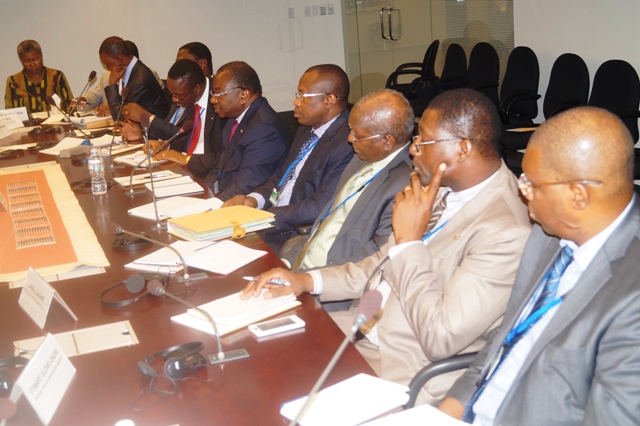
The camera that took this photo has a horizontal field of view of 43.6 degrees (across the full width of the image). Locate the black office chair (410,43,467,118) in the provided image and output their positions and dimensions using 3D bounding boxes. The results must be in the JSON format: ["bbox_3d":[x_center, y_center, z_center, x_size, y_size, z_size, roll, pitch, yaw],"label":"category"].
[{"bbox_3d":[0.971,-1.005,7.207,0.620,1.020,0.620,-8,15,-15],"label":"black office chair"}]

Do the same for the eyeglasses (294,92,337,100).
[{"bbox_3d":[-0.016,-0.446,2.987,0.145,0.042,0.140,-7,17,-7],"label":"eyeglasses"}]

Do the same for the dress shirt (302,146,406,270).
[{"bbox_3d":[0.136,0.062,2.461,0.420,0.560,0.450,-9,17,-14],"label":"dress shirt"}]

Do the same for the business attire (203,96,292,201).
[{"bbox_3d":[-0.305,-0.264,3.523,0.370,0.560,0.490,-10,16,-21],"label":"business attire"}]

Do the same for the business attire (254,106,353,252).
[{"bbox_3d":[0.022,-0.096,3.047,0.450,0.620,0.520,-9,17,-15],"label":"business attire"}]

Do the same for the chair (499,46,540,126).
[{"bbox_3d":[1.367,-0.787,6.279,0.620,1.020,0.620,-10,16,-21],"label":"chair"}]

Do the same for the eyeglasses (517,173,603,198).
[{"bbox_3d":[0.434,-0.061,1.458,0.145,0.045,0.140,-2,17,10],"label":"eyeglasses"}]

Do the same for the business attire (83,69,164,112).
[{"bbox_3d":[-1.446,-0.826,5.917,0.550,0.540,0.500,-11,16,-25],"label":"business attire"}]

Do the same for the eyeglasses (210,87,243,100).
[{"bbox_3d":[-0.405,-0.521,3.500,0.140,0.045,0.140,-19,19,-16],"label":"eyeglasses"}]

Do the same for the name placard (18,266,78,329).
[{"bbox_3d":[-0.687,0.205,1.995,0.084,0.087,0.238,-13,17,-31],"label":"name placard"}]

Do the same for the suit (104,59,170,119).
[{"bbox_3d":[-1.227,-0.744,5.434,0.450,0.600,0.500,-10,16,-22],"label":"suit"}]

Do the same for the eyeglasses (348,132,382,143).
[{"bbox_3d":[0.143,-0.241,2.447,0.140,0.042,0.140,-16,17,-2],"label":"eyeglasses"}]

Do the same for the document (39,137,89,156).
[{"bbox_3d":[-1.434,-0.375,4.468,0.230,0.040,0.300,6,18,34],"label":"document"}]

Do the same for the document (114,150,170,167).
[{"bbox_3d":[-0.895,-0.273,4.037,0.280,0.015,0.210,9,21,38],"label":"document"}]

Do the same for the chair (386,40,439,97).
[{"bbox_3d":[0.899,-1.040,7.170,0.560,0.930,0.600,-2,17,10],"label":"chair"}]

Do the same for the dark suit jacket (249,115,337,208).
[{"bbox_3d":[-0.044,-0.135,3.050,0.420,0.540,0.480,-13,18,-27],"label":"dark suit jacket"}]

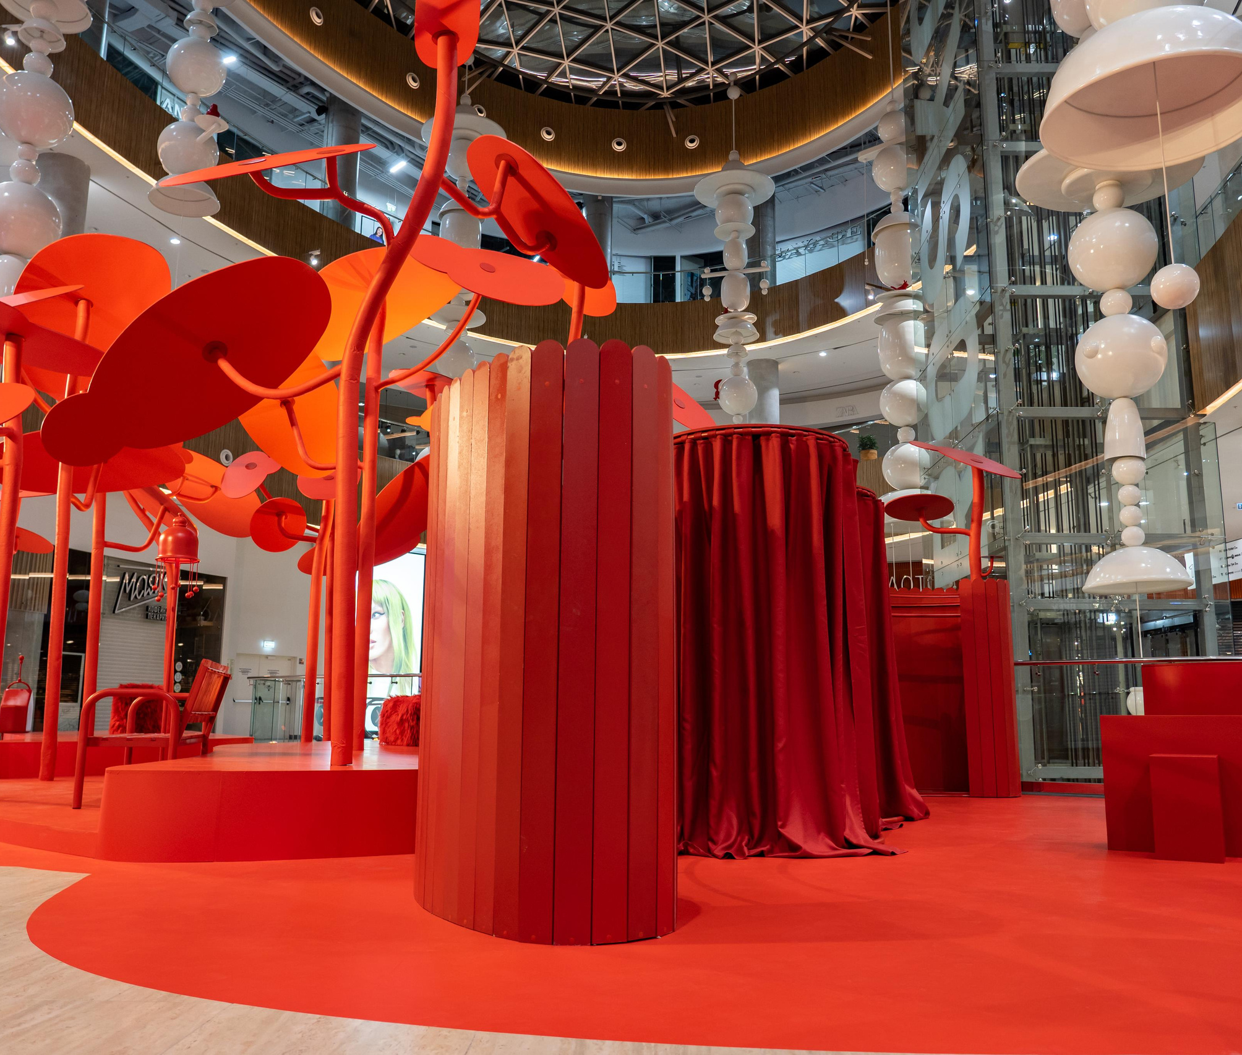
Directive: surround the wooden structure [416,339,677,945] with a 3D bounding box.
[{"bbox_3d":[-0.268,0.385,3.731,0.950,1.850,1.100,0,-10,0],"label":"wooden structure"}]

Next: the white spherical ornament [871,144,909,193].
[{"bbox_3d":[5.650,-7.359,21.668,0.978,0.958,0.978,0,-10,0],"label":"white spherical ornament"}]

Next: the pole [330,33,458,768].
[{"bbox_3d":[-1.173,-0.739,5.437,0.584,3.857,0.360,0,-10,0],"label":"pole"}]

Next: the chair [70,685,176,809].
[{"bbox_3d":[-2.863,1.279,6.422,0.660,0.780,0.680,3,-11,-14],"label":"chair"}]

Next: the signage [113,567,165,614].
[{"bbox_3d":[-10.668,1.429,23.680,0.140,1.005,1.683,-3,-11,18],"label":"signage"}]

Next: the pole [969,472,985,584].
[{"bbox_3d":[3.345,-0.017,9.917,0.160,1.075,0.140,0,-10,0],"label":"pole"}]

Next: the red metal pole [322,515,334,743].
[{"bbox_3d":[-2.924,0.976,10.693,0.165,2.359,0.130,0,-10,0],"label":"red metal pole"}]

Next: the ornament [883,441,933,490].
[{"bbox_3d":[5.562,-1.179,20.547,0.939,0.920,0.939,0,-10,0],"label":"ornament"}]

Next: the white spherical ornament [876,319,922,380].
[{"bbox_3d":[5.592,-3.537,20.975,0.946,1.220,0.946,0,-10,0],"label":"white spherical ornament"}]

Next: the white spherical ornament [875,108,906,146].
[{"bbox_3d":[5.668,-8.271,21.833,0.704,0.690,0.704,0,-10,0],"label":"white spherical ornament"}]

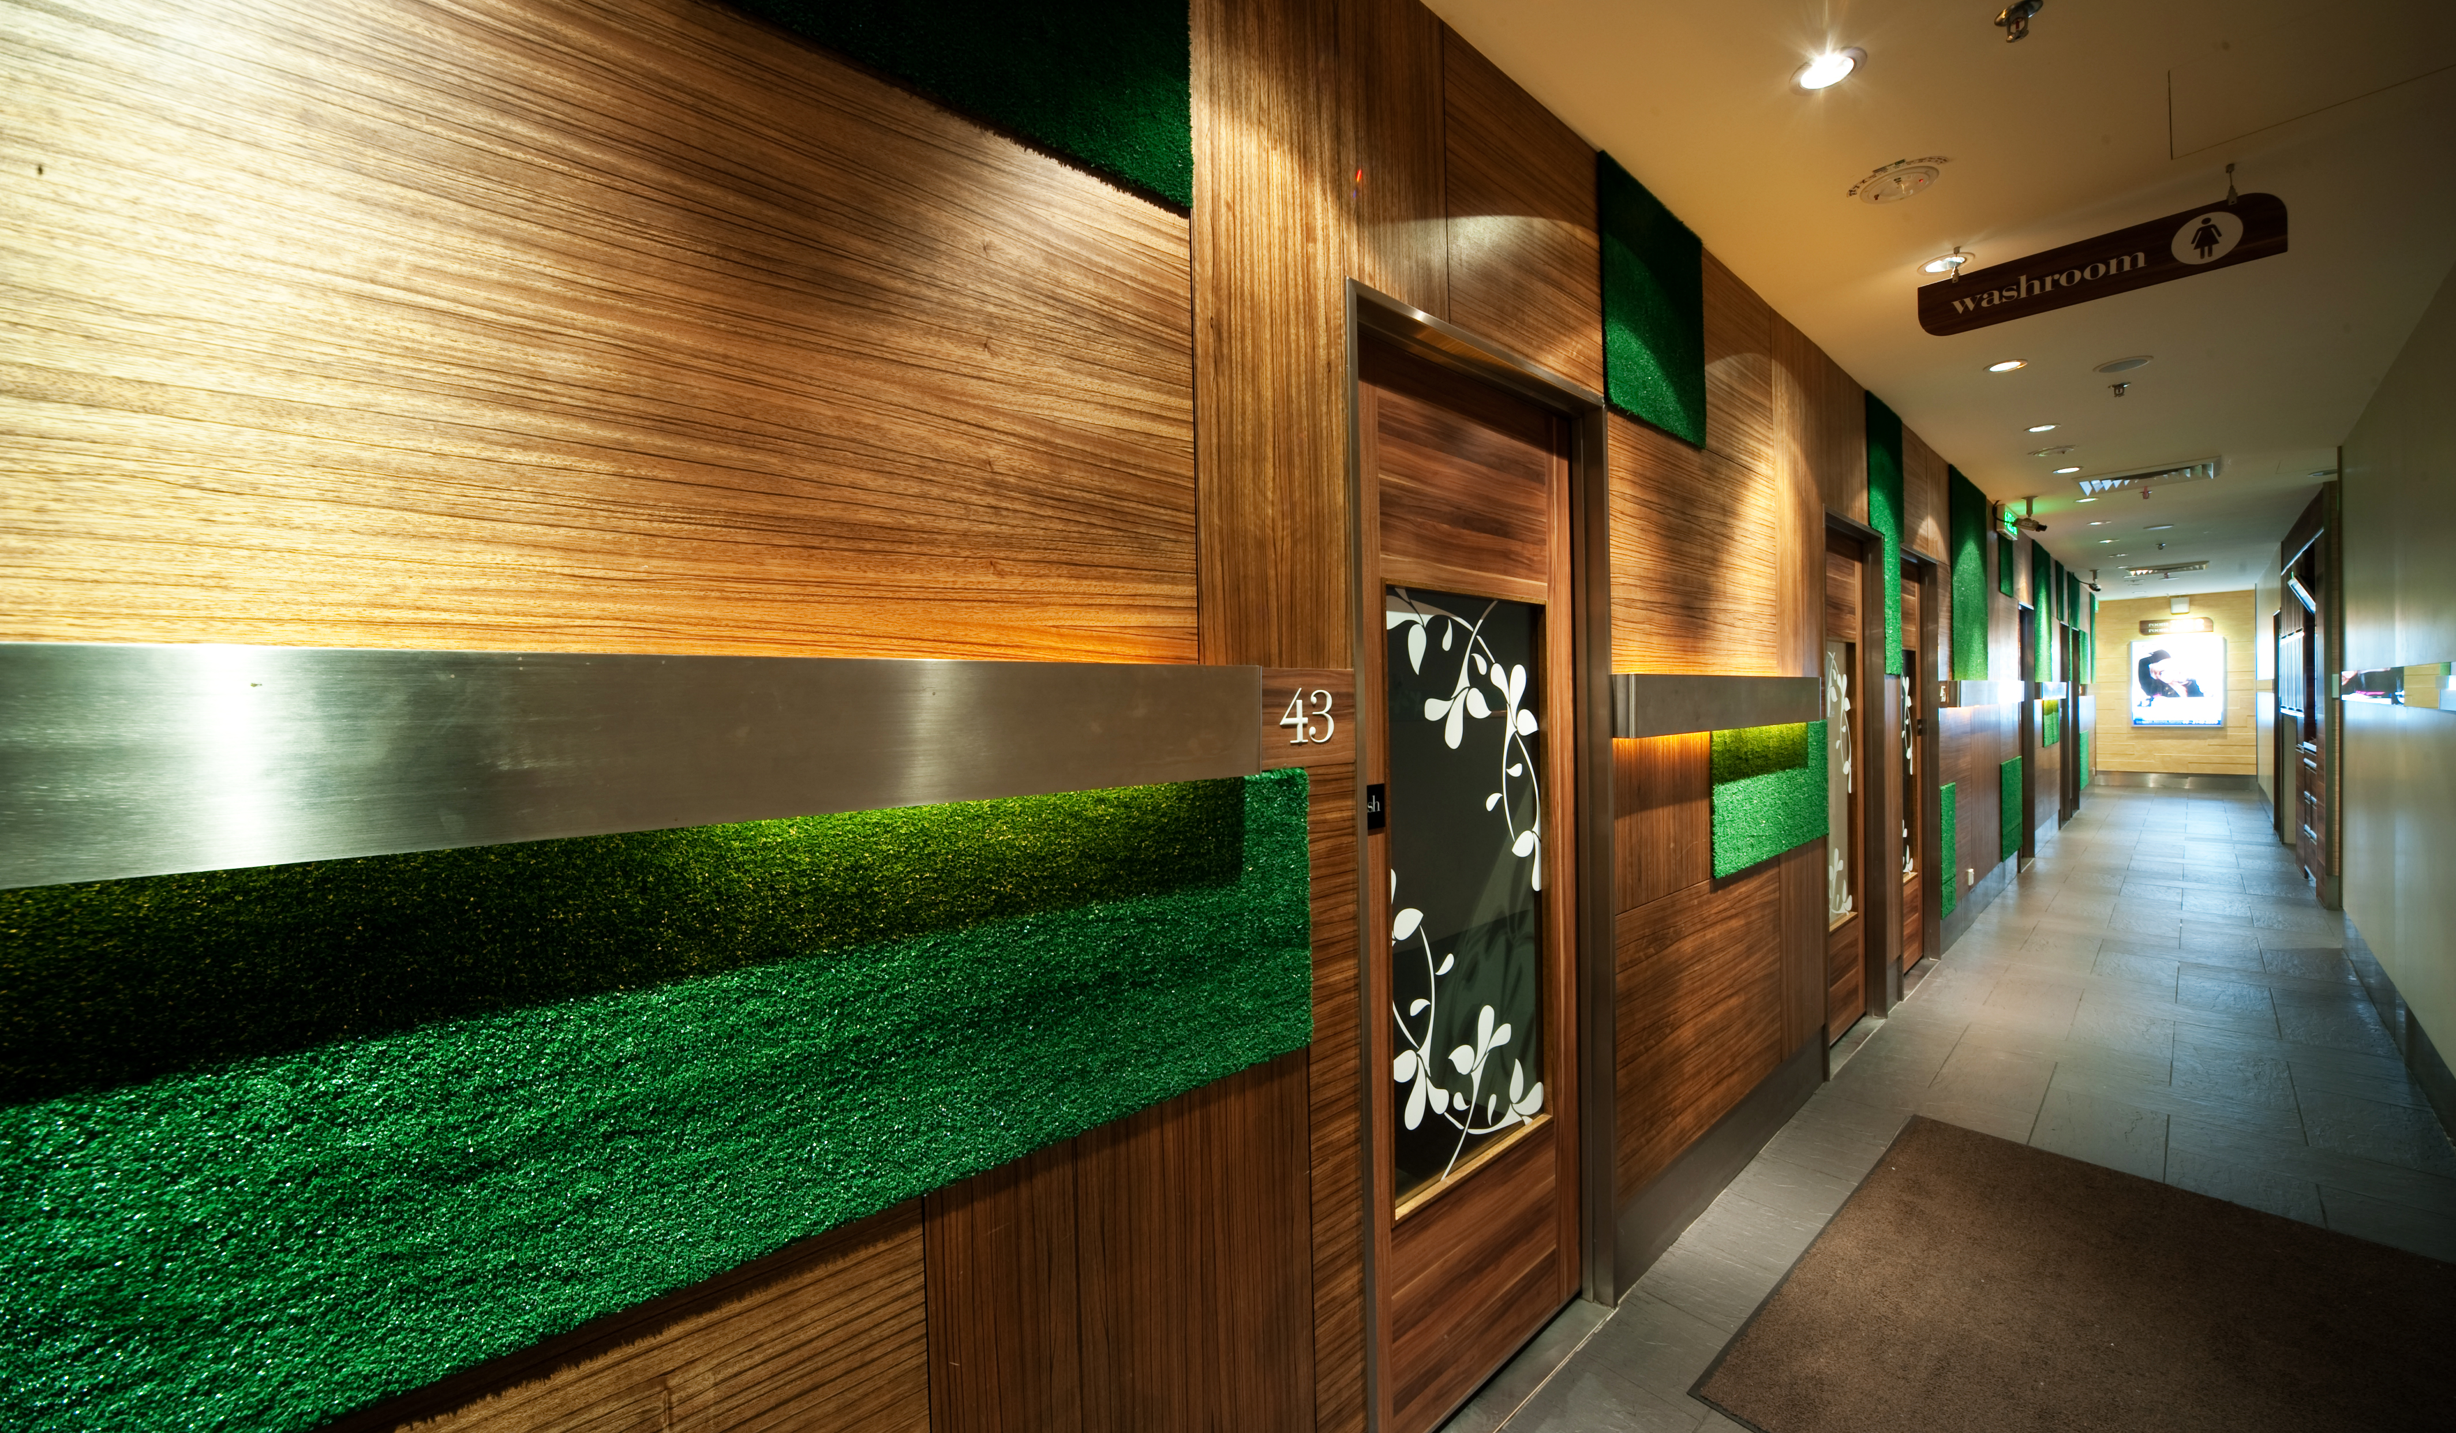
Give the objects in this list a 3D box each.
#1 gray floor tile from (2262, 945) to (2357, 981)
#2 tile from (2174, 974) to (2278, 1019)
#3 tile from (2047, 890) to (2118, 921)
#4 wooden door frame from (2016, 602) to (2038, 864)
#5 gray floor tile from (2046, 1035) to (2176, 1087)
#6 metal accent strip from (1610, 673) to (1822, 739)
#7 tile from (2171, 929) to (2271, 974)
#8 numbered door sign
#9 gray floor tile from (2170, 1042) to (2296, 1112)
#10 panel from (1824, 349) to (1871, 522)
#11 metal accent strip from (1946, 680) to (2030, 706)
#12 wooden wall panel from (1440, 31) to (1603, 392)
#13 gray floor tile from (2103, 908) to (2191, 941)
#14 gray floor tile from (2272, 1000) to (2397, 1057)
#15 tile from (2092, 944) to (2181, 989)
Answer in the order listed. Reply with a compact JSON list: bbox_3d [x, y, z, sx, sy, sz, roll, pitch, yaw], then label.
[{"bbox_3d":[5.659,1.313,4.286,0.624,0.010,0.293,-2,1,-40],"label":"gray floor tile"},{"bbox_3d":[4.748,1.338,3.898,0.616,0.010,0.293,-2,1,-40],"label":"tile"},{"bbox_3d":[5.774,1.302,5.540,0.617,0.015,0.294,-2,1,-40],"label":"tile"},{"bbox_3d":[6.637,0.175,6.886,0.956,2.176,0.147,-2,1,-40],"label":"wooden door frame"},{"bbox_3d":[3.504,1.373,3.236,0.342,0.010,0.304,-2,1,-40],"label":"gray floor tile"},{"bbox_3d":[1.526,-0.042,2.455,1.495,0.151,0.050,-2,1,-40],"label":"metal accent strip"},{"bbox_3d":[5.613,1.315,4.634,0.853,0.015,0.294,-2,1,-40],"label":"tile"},{"bbox_3d":[0.131,0.003,1.303,0.120,0.092,0.012,-2,1,-40],"label":"numbered door sign"},{"bbox_3d":[3.814,1.367,3.120,0.647,0.015,0.294,-2,1,-40],"label":"gray floor tile"},{"bbox_3d":[2.520,-1.101,3.346,0.648,0.588,0.020,-2,1,-40],"label":"panel"},{"bbox_3d":[5.242,-0.162,5.599,2.741,0.151,0.050,-2,1,-40],"label":"metal accent strip"},{"bbox_3d":[0.666,-1.058,1.794,0.632,0.590,0.022,-2,1,-40],"label":"wooden wall panel"},{"bbox_3d":[5.721,1.301,5.103,0.616,0.010,0.296,-2,1,-40],"label":"gray floor tile"},{"bbox_3d":[4.701,1.345,3.480,0.617,0.015,0.294,-2,1,-40],"label":"gray floor tile"},{"bbox_3d":[4.788,1.335,4.325,0.603,0.015,0.292,-2,1,-40],"label":"tile"}]

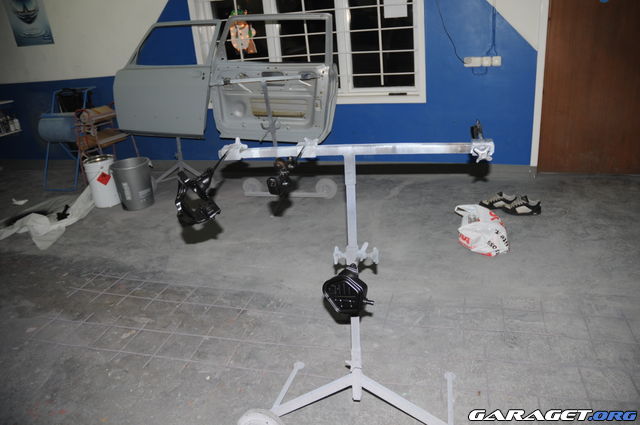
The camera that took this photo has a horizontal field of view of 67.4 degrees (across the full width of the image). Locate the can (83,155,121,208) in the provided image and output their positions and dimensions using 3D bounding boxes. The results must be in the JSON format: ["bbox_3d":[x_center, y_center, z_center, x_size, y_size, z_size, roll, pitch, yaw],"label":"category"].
[{"bbox_3d":[-2.094,-0.296,4.615,0.268,0.450,0.268,-5,22,0],"label":"can"}]

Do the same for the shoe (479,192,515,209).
[{"bbox_3d":[1.413,-0.101,3.806,0.280,0.115,0.105,4,24,21],"label":"shoe"}]

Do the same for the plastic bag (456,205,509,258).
[{"bbox_3d":[1.112,0.082,3.306,0.290,0.200,0.550,-2,22,8],"label":"plastic bag"}]

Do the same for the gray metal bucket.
[{"bbox_3d":[-1.736,-0.268,4.506,0.366,0.420,0.366,-5,22,0],"label":"gray metal bucket"}]

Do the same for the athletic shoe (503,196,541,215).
[{"bbox_3d":[1.553,-0.064,3.683,0.280,0.115,0.105,4,24,21],"label":"athletic shoe"}]

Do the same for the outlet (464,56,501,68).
[{"bbox_3d":[1.464,-1.354,4.306,0.325,0.084,0.050,3,23,20],"label":"outlet"}]

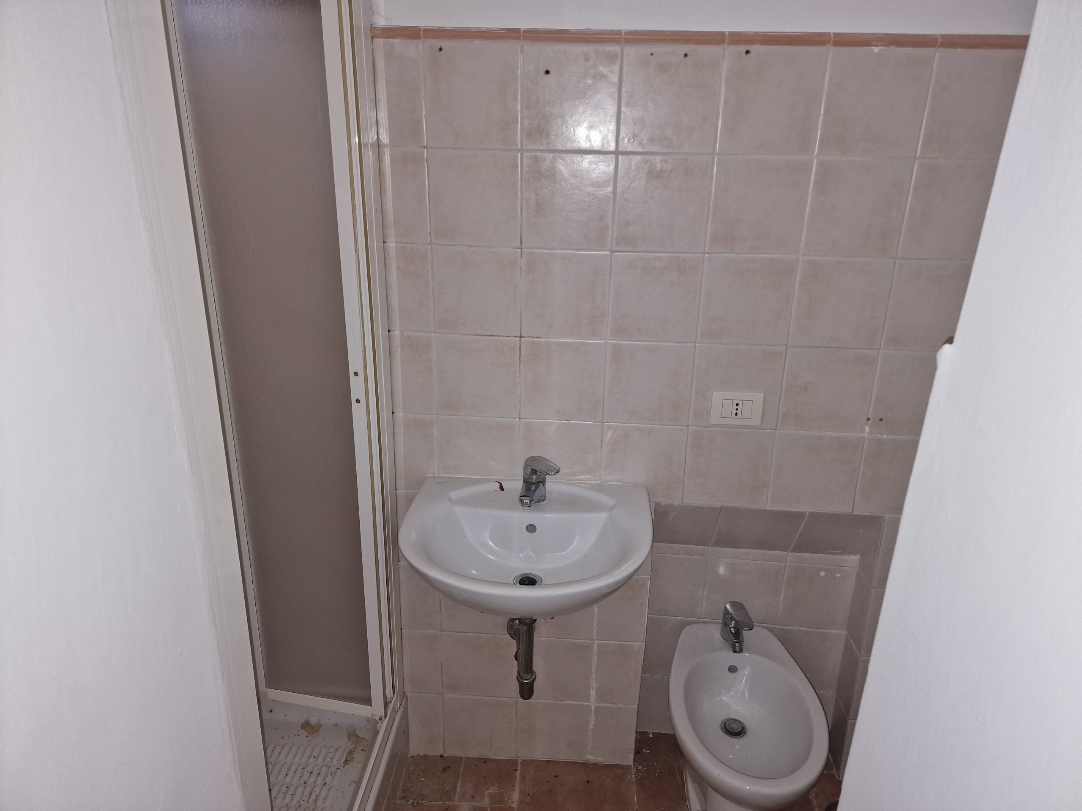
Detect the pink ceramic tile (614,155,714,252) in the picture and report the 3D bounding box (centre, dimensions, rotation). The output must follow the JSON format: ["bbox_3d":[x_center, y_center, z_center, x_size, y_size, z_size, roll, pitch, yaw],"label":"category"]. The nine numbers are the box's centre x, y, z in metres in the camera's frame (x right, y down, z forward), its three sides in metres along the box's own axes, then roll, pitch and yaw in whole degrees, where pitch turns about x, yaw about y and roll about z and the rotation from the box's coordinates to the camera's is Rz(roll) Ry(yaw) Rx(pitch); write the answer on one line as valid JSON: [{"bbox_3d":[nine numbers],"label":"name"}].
[{"bbox_3d":[0.260,-0.432,1.534,0.200,0.200,0.012,2,19,3],"label":"pink ceramic tile"}]

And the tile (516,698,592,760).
[{"bbox_3d":[0.032,0.906,2.007,0.200,0.200,0.009,2,18,3],"label":"tile"}]

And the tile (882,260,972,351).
[{"bbox_3d":[0.866,-0.218,1.579,0.200,0.200,0.009,2,18,3],"label":"tile"}]

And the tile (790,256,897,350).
[{"bbox_3d":[0.660,-0.224,1.580,0.199,0.199,0.010,2,20,4],"label":"tile"}]

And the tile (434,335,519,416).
[{"bbox_3d":[-0.151,-0.066,1.701,0.200,0.200,0.009,2,18,3],"label":"tile"}]

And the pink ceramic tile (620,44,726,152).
[{"bbox_3d":[0.264,-0.623,1.468,0.200,0.200,0.012,2,19,3],"label":"pink ceramic tile"}]

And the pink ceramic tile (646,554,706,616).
[{"bbox_3d":[0.370,0.502,1.994,0.159,0.199,0.010,2,20,4],"label":"pink ceramic tile"}]

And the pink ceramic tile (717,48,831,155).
[{"bbox_3d":[0.466,-0.613,1.455,0.199,0.199,0.010,2,20,4],"label":"pink ceramic tile"}]

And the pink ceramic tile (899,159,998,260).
[{"bbox_3d":[0.869,-0.409,1.507,0.200,0.200,0.010,2,19,3],"label":"pink ceramic tile"}]

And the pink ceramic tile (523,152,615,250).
[{"bbox_3d":[0.060,-0.443,1.563,0.200,0.200,0.009,2,18,3],"label":"pink ceramic tile"}]

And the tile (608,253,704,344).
[{"bbox_3d":[0.256,-0.241,1.606,0.199,0.199,0.010,2,20,4],"label":"tile"}]

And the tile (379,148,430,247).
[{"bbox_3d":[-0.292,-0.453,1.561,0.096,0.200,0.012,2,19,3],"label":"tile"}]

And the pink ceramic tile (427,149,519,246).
[{"bbox_3d":[-0.143,-0.451,1.574,0.200,0.200,0.009,2,18,3],"label":"pink ceramic tile"}]

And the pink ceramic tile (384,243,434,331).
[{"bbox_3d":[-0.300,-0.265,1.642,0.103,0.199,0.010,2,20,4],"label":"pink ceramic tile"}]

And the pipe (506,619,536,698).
[{"bbox_3d":[-0.046,0.557,1.751,0.080,0.240,0.200,2,19,3],"label":"pipe"}]

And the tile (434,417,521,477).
[{"bbox_3d":[-0.155,0.120,1.769,0.199,0.195,0.010,2,20,4],"label":"tile"}]

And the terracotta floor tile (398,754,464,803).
[{"bbox_3d":[-0.300,1.029,1.972,0.152,0.012,0.152,2,19,3],"label":"terracotta floor tile"}]

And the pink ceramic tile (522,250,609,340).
[{"bbox_3d":[0.056,-0.251,1.626,0.200,0.200,0.009,2,18,3],"label":"pink ceramic tile"}]

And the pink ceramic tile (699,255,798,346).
[{"bbox_3d":[0.458,-0.233,1.589,0.200,0.200,0.012,2,19,3],"label":"pink ceramic tile"}]

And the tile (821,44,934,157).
[{"bbox_3d":[0.671,-0.612,1.464,0.200,0.200,0.009,2,18,3],"label":"tile"}]

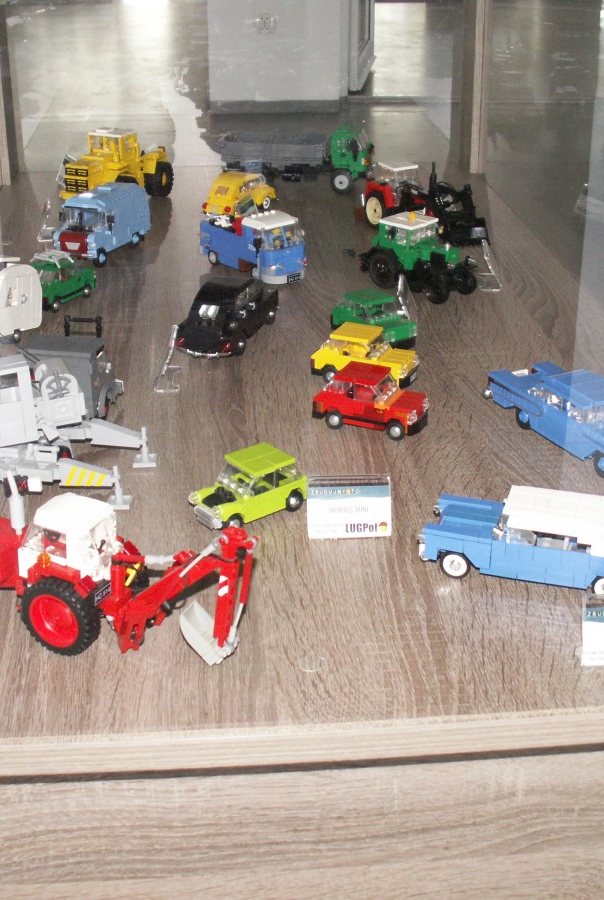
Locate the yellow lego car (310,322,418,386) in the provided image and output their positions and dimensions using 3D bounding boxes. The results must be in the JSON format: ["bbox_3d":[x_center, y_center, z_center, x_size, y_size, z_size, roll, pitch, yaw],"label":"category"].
[{"bbox_3d":[0.051,-0.073,0.956,0.077,0.040,0.037,10,28,21],"label":"yellow lego car"}]

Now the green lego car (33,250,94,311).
[{"bbox_3d":[-0.231,-0.160,1.139,0.035,0.046,0.077,13,30,24],"label":"green lego car"}]

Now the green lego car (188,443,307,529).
[{"bbox_3d":[-0.036,0.024,0.760,0.069,0.038,0.036,-20,32,-34],"label":"green lego car"}]

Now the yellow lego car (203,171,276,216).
[{"bbox_3d":[-0.074,-0.299,1.408,0.044,0.049,0.095,17,31,30],"label":"yellow lego car"}]

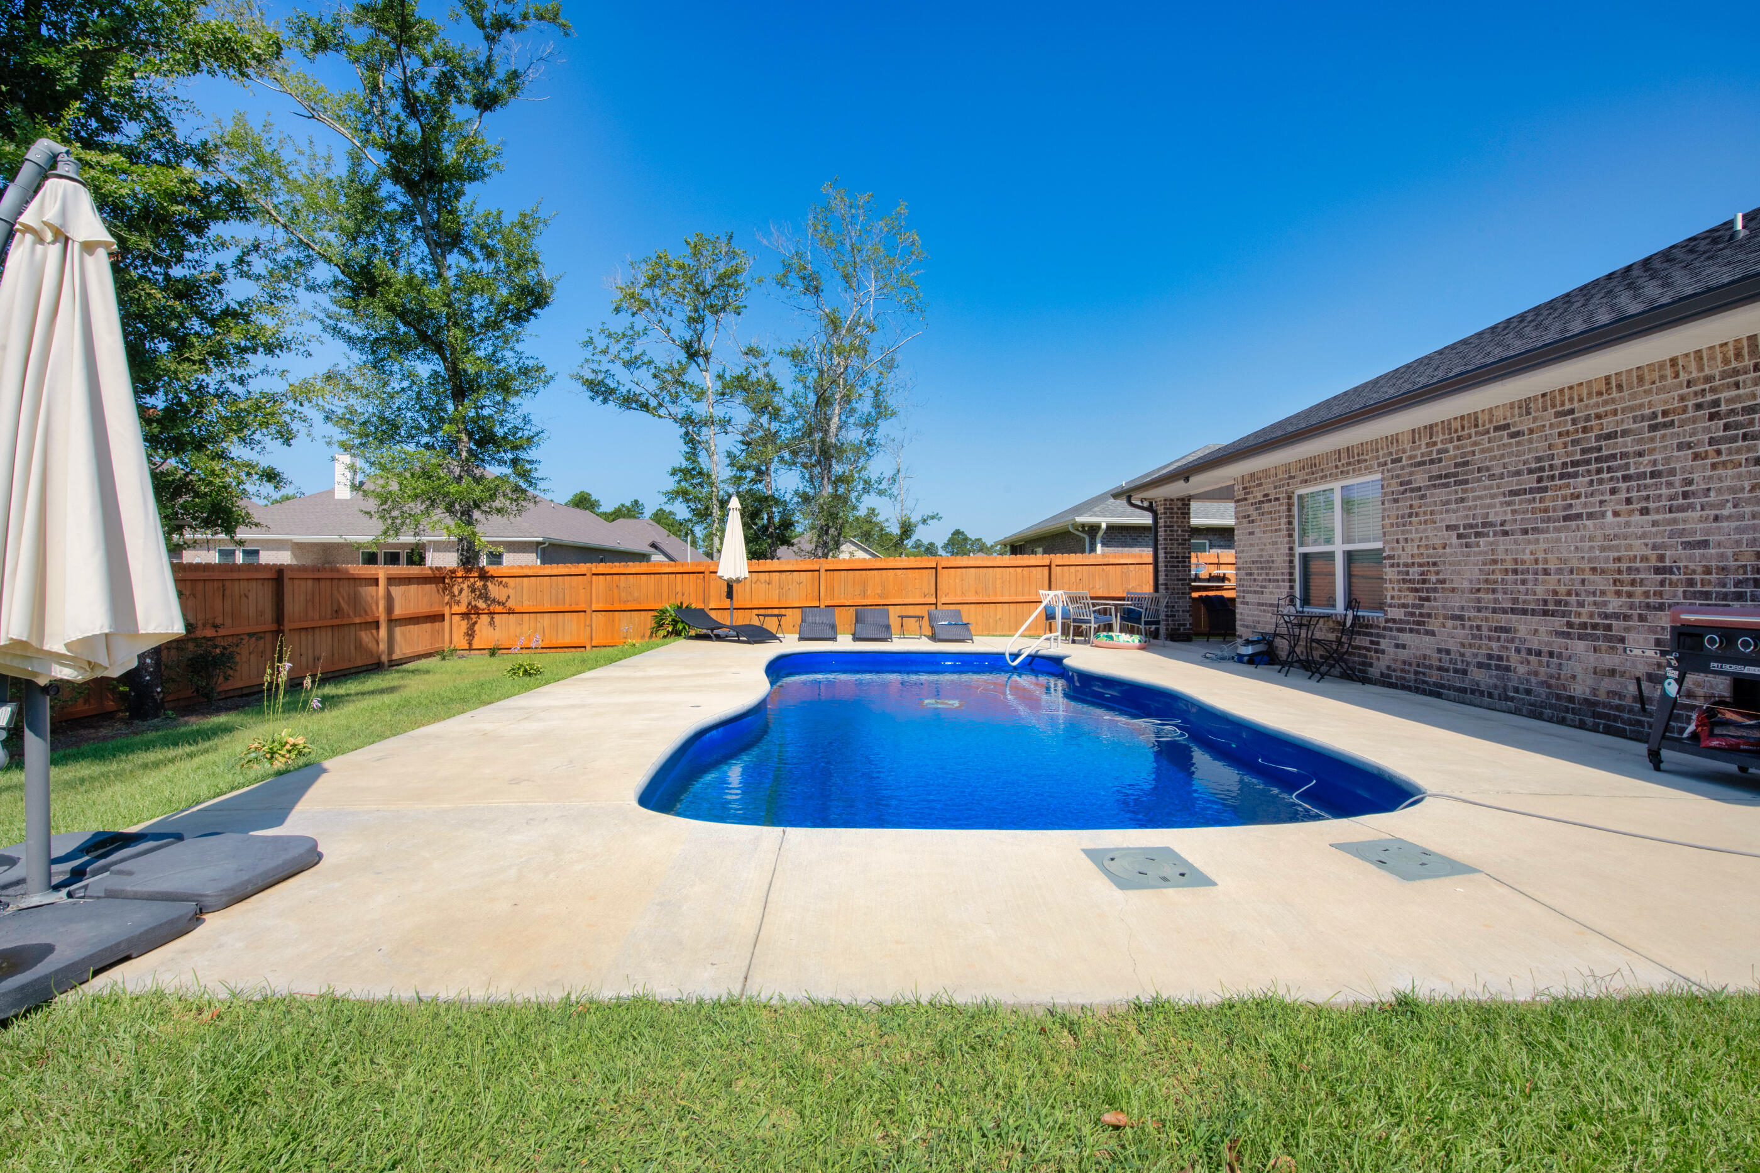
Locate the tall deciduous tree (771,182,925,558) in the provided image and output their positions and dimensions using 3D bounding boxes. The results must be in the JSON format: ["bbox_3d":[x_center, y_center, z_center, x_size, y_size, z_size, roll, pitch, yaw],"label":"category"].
[{"bbox_3d":[-1.070,-6.200,26.000,5.100,14.400,5.000,0,1,-1],"label":"tall deciduous tree"}]

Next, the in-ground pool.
[{"bbox_3d":[0.790,1.774,7.940,4.500,1.450,8.700,0,1,-1],"label":"in-ground pool"}]

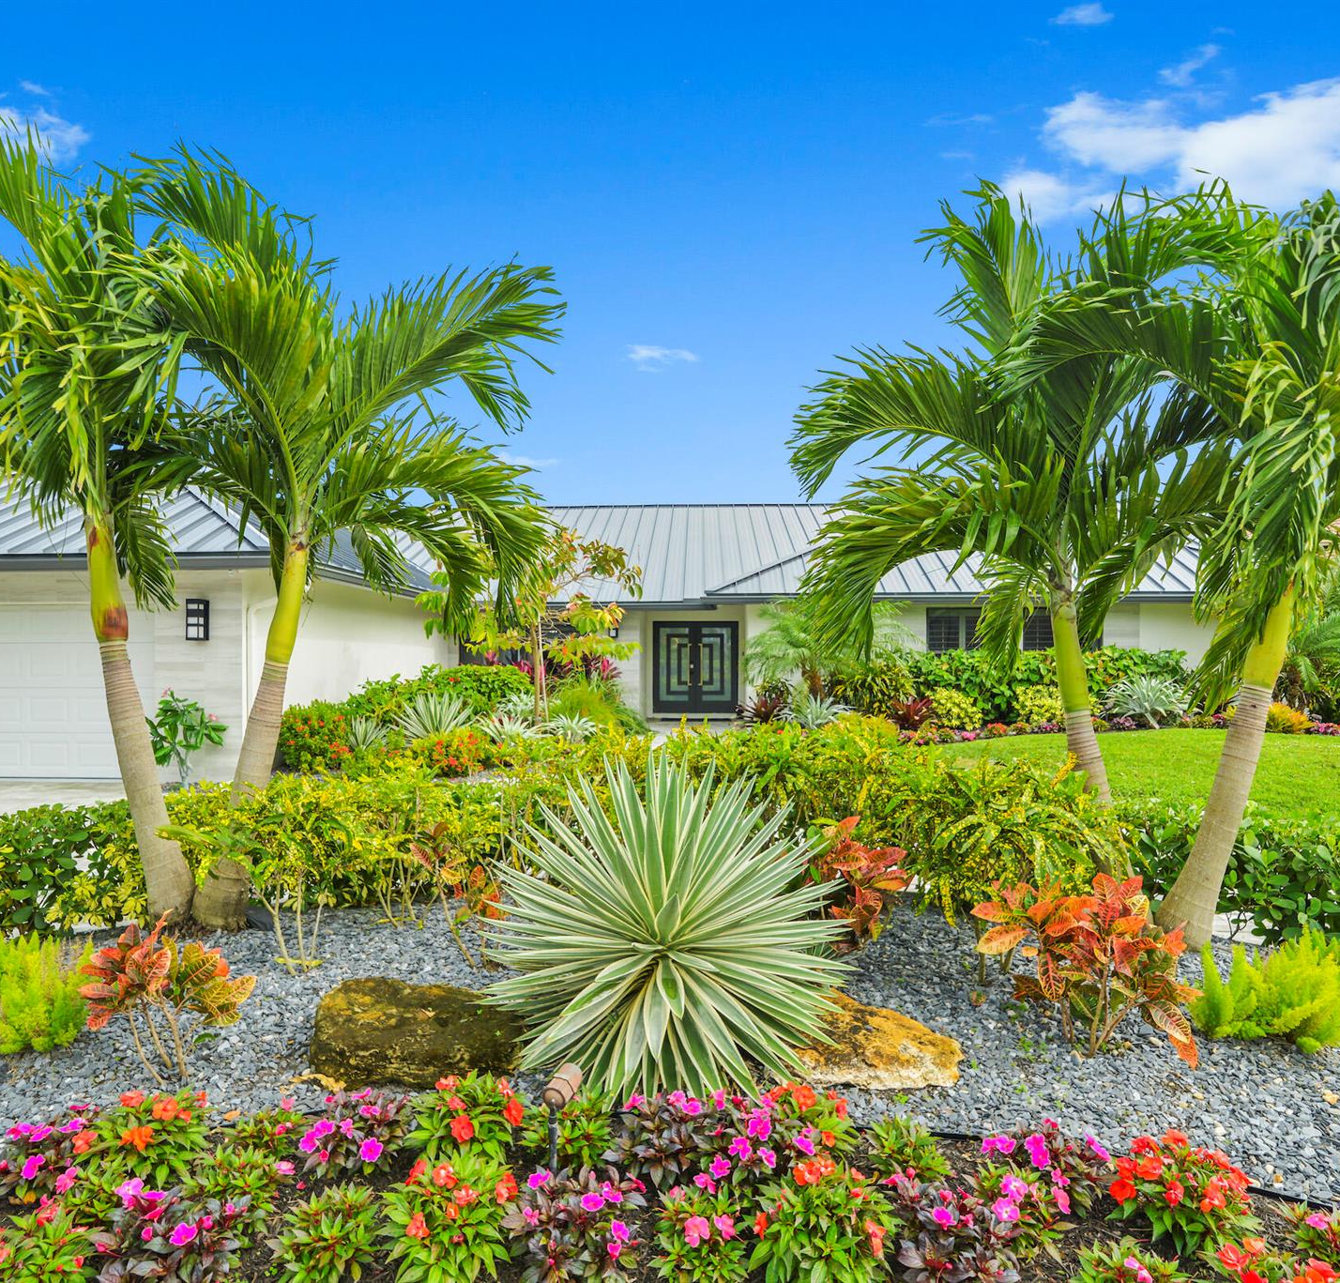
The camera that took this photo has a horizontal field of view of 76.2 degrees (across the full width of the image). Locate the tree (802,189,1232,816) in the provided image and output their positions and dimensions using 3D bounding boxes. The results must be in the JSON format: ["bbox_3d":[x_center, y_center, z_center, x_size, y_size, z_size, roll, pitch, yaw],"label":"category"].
[{"bbox_3d":[1.789,-0.455,4.750,2.202,4.002,2.092,0,-1,22],"label":"tree"}]

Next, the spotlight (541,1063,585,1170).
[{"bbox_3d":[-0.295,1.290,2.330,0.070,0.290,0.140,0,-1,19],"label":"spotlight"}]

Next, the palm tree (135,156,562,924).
[{"bbox_3d":[-1.674,-0.527,4.700,2.158,4.145,2.050,0,-1,-21],"label":"palm tree"}]

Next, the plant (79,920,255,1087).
[{"bbox_3d":[-1.752,1.260,3.000,0.530,0.538,0.504,0,-1,-30],"label":"plant"}]

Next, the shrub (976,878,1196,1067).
[{"bbox_3d":[1.535,1.207,3.200,0.770,0.648,0.693,0,-1,26],"label":"shrub"}]

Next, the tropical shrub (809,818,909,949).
[{"bbox_3d":[0.895,1.194,4.120,0.502,0.692,0.502,0,-1,12],"label":"tropical shrub"}]

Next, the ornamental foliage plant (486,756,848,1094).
[{"bbox_3d":[-0.010,0.970,3.020,1.253,1.118,1.216,0,-1,0],"label":"ornamental foliage plant"}]

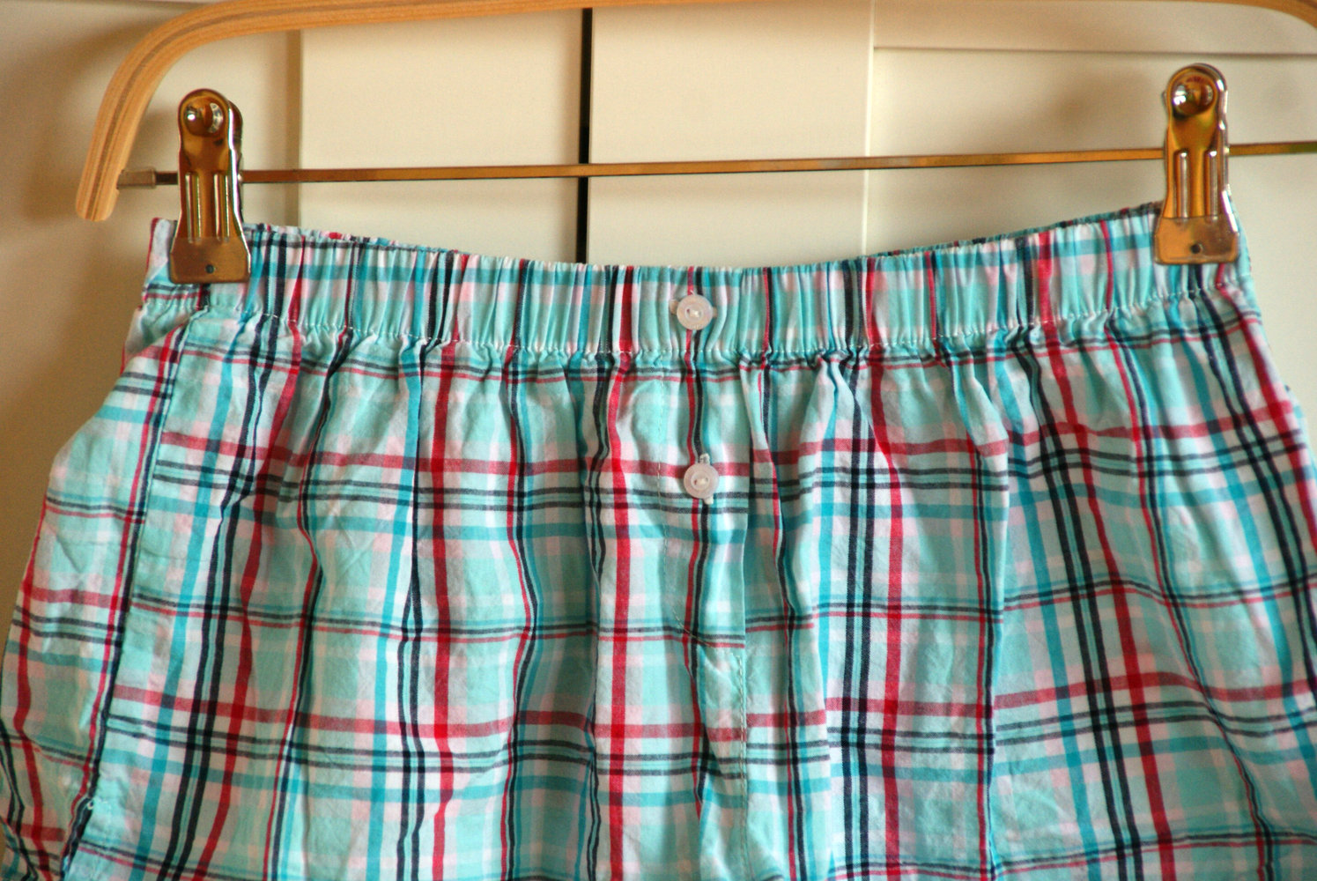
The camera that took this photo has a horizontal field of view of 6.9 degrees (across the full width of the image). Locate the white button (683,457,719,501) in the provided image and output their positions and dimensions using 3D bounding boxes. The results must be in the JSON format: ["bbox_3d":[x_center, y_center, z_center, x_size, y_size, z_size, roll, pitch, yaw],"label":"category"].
[{"bbox_3d":[0.014,0.013,3.560,0.011,0.011,0.003,1,0,0],"label":"white button"}]

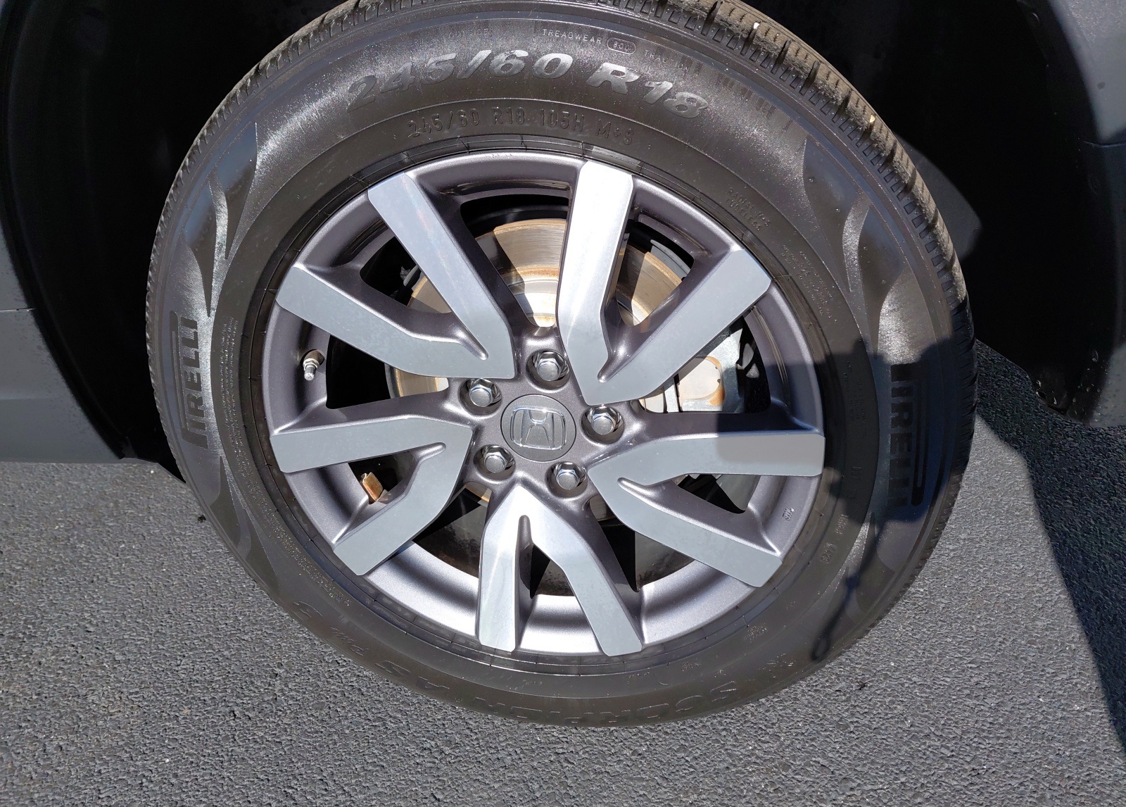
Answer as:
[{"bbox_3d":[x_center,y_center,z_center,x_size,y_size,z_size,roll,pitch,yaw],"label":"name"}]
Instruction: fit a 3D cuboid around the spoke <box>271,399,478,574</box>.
[{"bbox_3d":[-0.159,0.069,0.782,0.193,0.167,0.046,-18,22,19],"label":"spoke"}]

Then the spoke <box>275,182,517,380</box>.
[{"bbox_3d":[-0.122,-0.081,0.697,0.167,0.193,0.046,-36,16,25],"label":"spoke"}]

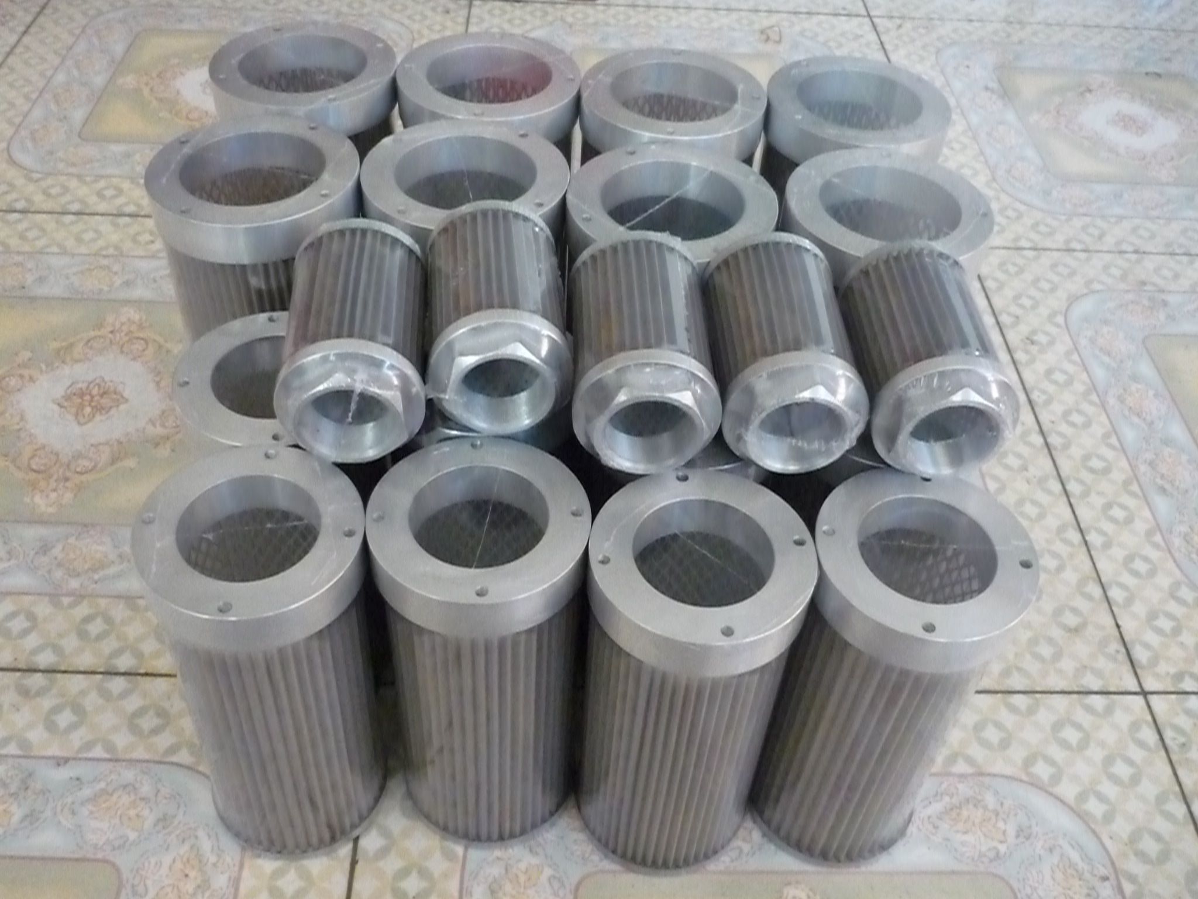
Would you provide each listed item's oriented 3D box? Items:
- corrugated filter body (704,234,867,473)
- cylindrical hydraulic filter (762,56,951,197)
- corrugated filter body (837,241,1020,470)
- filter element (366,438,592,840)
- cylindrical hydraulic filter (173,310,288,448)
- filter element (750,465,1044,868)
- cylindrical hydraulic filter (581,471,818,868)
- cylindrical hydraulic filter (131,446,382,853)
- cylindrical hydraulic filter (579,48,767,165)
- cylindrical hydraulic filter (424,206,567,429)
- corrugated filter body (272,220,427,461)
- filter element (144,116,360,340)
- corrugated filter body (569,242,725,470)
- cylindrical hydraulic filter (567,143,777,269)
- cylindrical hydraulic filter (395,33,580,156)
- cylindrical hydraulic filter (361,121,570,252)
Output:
[{"bbox_3d":[0.093,-0.047,0.576,0.070,0.070,0.114,1,46,-3],"label":"corrugated filter body"},{"bbox_3d":[0.159,-0.127,0.830,0.117,0.278,0.117,2,45,-2],"label":"cylindrical hydraulic filter"},{"bbox_3d":[0.166,-0.045,0.580,0.070,0.070,0.114,2,46,-3],"label":"corrugated filter body"},{"bbox_3d":[-0.061,0.110,0.615,0.104,0.225,0.104,2,45,-3],"label":"filter element"},{"bbox_3d":[-0.175,0.040,0.677,0.105,0.224,0.105,2,45,-3],"label":"cylindrical hydraulic filter"},{"bbox_3d":[0.148,0.125,0.618,0.105,0.224,0.105,2,45,-3],"label":"filter element"},{"bbox_3d":[0.043,0.125,0.610,0.105,0.224,0.105,2,45,-3],"label":"cylindrical hydraulic filter"},{"bbox_3d":[-0.169,0.114,0.603,0.104,0.225,0.104,2,45,-3],"label":"cylindrical hydraulic filter"},{"bbox_3d":[0.040,-0.130,0.824,0.117,0.278,0.117,2,45,-3],"label":"cylindrical hydraulic filter"},{"bbox_3d":[-0.051,-0.065,0.581,0.071,0.071,0.109,-2,46,-7],"label":"cylindrical hydraulic filter"},{"bbox_3d":[-0.119,-0.052,0.565,0.070,0.070,0.114,-2,46,-6],"label":"corrugated filter body"},{"bbox_3d":[-0.200,-0.060,0.736,0.117,0.278,0.117,2,45,-3],"label":"filter element"},{"bbox_3d":[0.021,-0.046,0.575,0.072,0.072,0.108,0,48,-5],"label":"corrugated filter body"},{"bbox_3d":[0.033,-0.043,0.738,0.117,0.278,0.117,2,45,-3],"label":"cylindrical hydraulic filter"},{"bbox_3d":[-0.078,-0.145,0.832,0.118,0.275,0.118,2,45,-3],"label":"cylindrical hydraulic filter"},{"bbox_3d":[-0.084,-0.062,0.749,0.118,0.275,0.118,2,45,-3],"label":"cylindrical hydraulic filter"}]

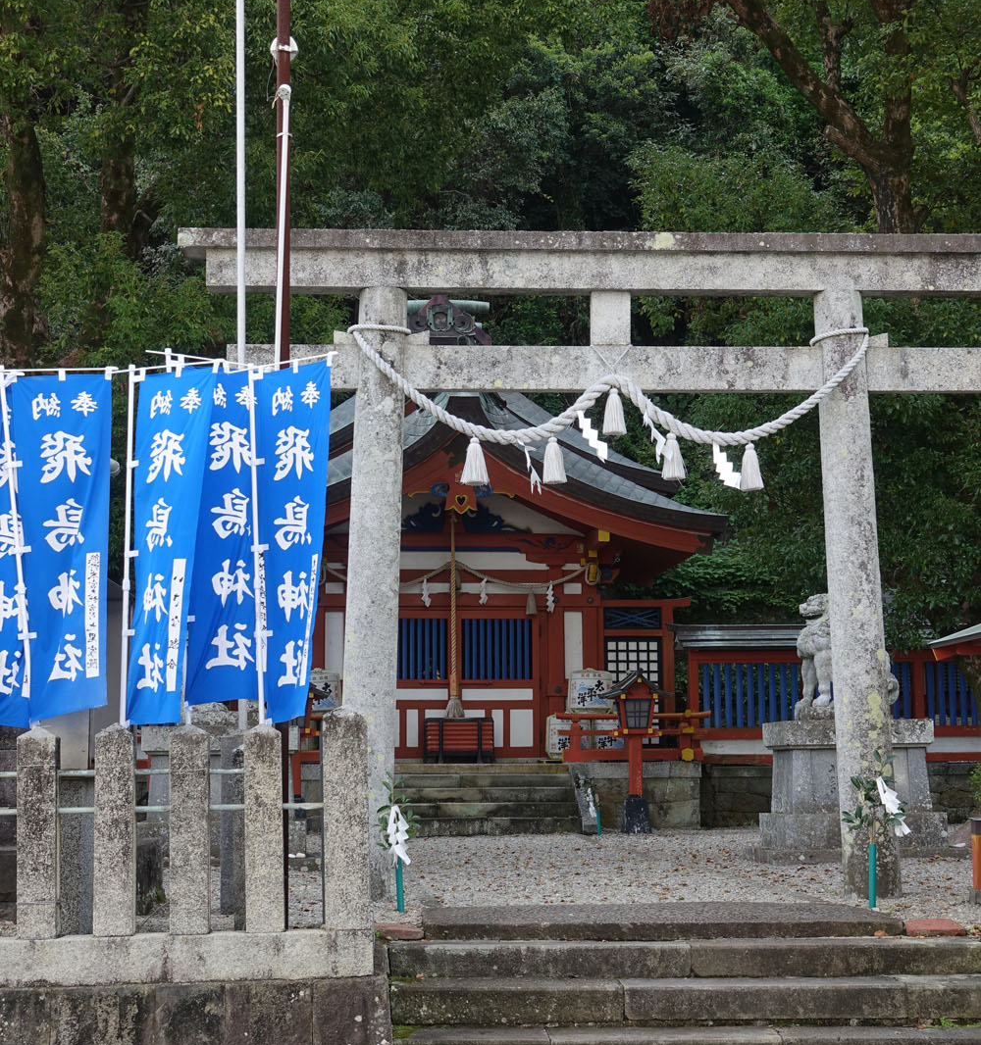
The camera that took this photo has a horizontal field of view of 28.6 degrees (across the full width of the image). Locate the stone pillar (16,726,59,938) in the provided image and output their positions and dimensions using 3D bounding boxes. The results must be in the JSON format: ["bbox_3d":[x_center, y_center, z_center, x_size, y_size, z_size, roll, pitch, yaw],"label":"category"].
[{"bbox_3d":[-1.868,1.275,7.944,0.160,0.857,0.155,-1,-6,-7],"label":"stone pillar"}]

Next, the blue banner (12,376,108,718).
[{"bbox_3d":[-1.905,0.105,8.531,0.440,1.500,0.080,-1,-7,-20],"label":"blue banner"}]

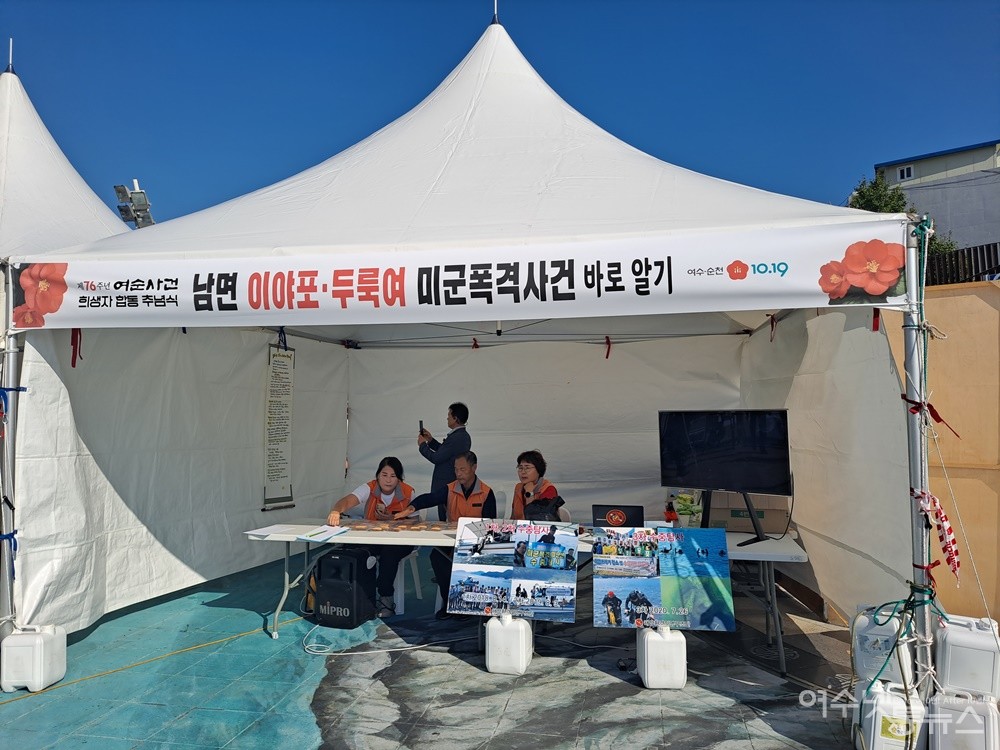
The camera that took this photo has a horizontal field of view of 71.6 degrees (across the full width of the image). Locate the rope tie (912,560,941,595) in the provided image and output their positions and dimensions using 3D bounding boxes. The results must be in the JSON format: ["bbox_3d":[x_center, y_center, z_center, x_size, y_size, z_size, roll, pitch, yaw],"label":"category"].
[{"bbox_3d":[1.962,0.932,3.190,0.125,0.155,0.100,-1,-3,11],"label":"rope tie"}]

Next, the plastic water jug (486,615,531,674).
[{"bbox_3d":[0.064,1.657,4.353,0.240,0.348,0.280,-1,-3,11],"label":"plastic water jug"}]

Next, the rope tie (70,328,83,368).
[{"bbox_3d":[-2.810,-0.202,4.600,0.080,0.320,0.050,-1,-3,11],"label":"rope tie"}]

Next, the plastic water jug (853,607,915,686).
[{"bbox_3d":[1.848,1.269,3.329,0.235,0.348,0.275,-2,-3,38],"label":"plastic water jug"}]

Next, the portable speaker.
[{"bbox_3d":[-1.164,1.608,5.295,0.330,0.540,0.320,-1,-3,19],"label":"portable speaker"}]

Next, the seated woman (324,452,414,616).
[{"bbox_3d":[-0.932,1.271,5.484,0.600,1.230,0.800,-1,-3,10],"label":"seated woman"}]

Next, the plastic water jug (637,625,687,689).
[{"bbox_3d":[0.961,1.645,4.130,0.240,0.348,0.280,0,-3,0],"label":"plastic water jug"}]

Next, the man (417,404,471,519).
[{"bbox_3d":[-0.488,1.089,6.305,0.500,1.670,0.500,-1,-3,12],"label":"man"}]

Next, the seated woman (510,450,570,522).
[{"bbox_3d":[0.318,1.245,5.408,0.520,1.270,0.750,-1,-3,24],"label":"seated woman"}]

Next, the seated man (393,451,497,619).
[{"bbox_3d":[-0.445,1.252,5.520,0.750,1.270,0.750,-1,-3,10],"label":"seated man"}]

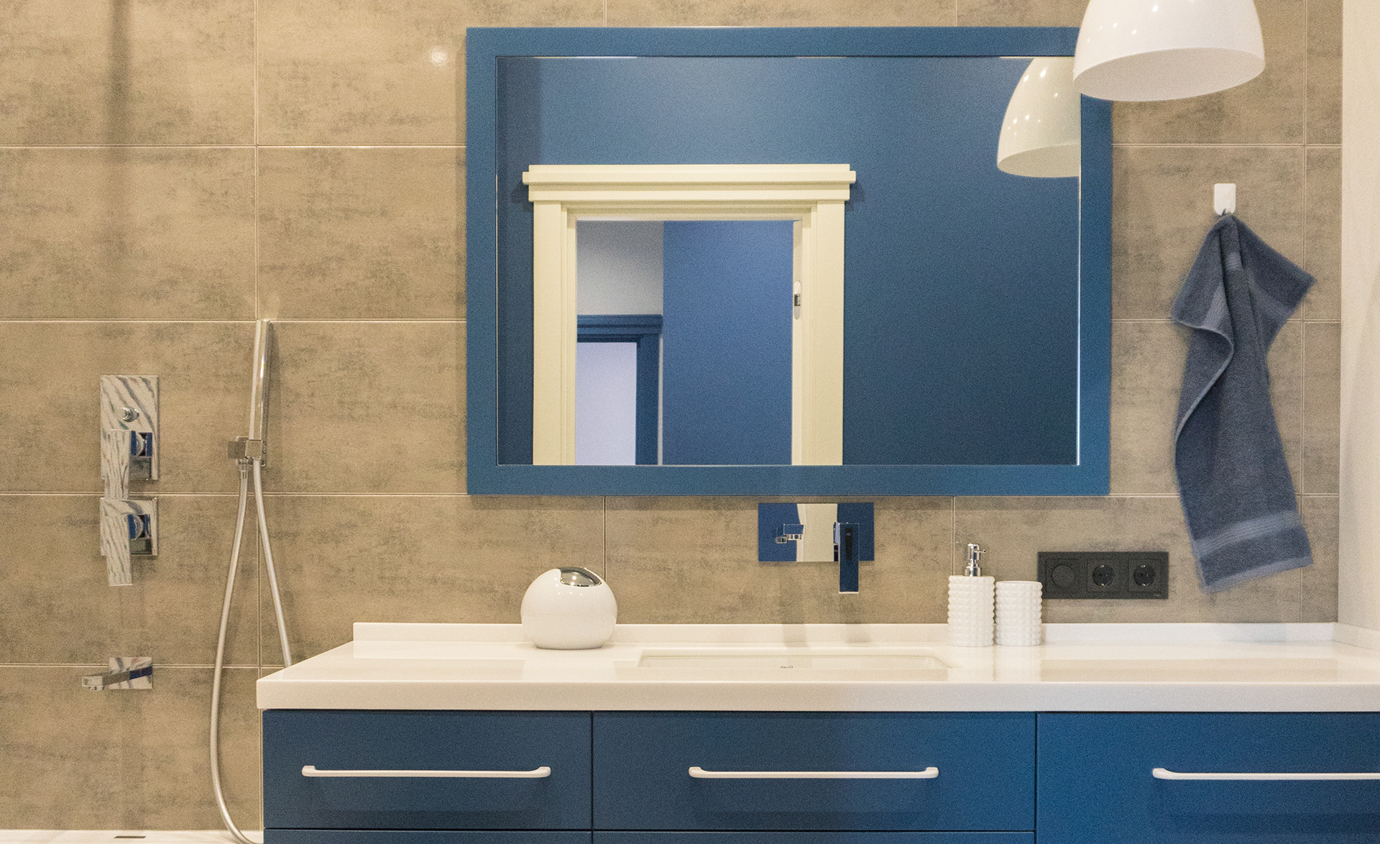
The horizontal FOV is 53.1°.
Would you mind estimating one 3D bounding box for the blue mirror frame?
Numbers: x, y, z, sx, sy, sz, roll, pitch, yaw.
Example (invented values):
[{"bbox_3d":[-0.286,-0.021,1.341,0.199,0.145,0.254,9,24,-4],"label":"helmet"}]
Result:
[{"bbox_3d":[0.168,-0.271,2.360,1.097,0.797,0.030,0,0,0],"label":"blue mirror frame"}]

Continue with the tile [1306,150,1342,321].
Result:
[{"bbox_3d":[1.086,-0.322,2.373,0.064,0.299,0.015,0,0,0],"label":"tile"}]

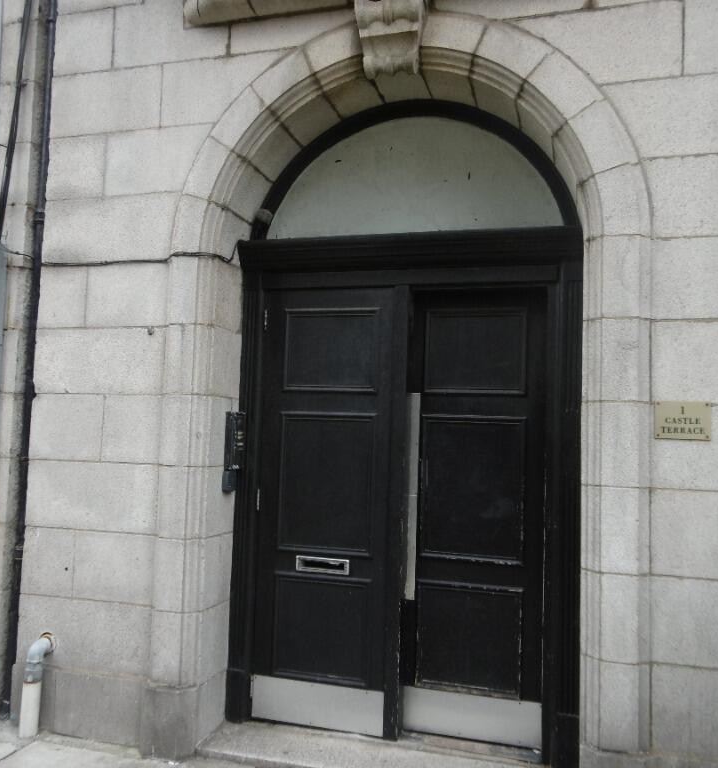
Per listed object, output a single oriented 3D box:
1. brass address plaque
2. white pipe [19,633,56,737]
[{"bbox_3d":[1.291,0.150,2.832,0.211,0.146,0.012,0,-4,15],"label":"brass address plaque"},{"bbox_3d":[-1.571,1.468,3.450,0.092,0.462,0.120,0,-4,15],"label":"white pipe"}]

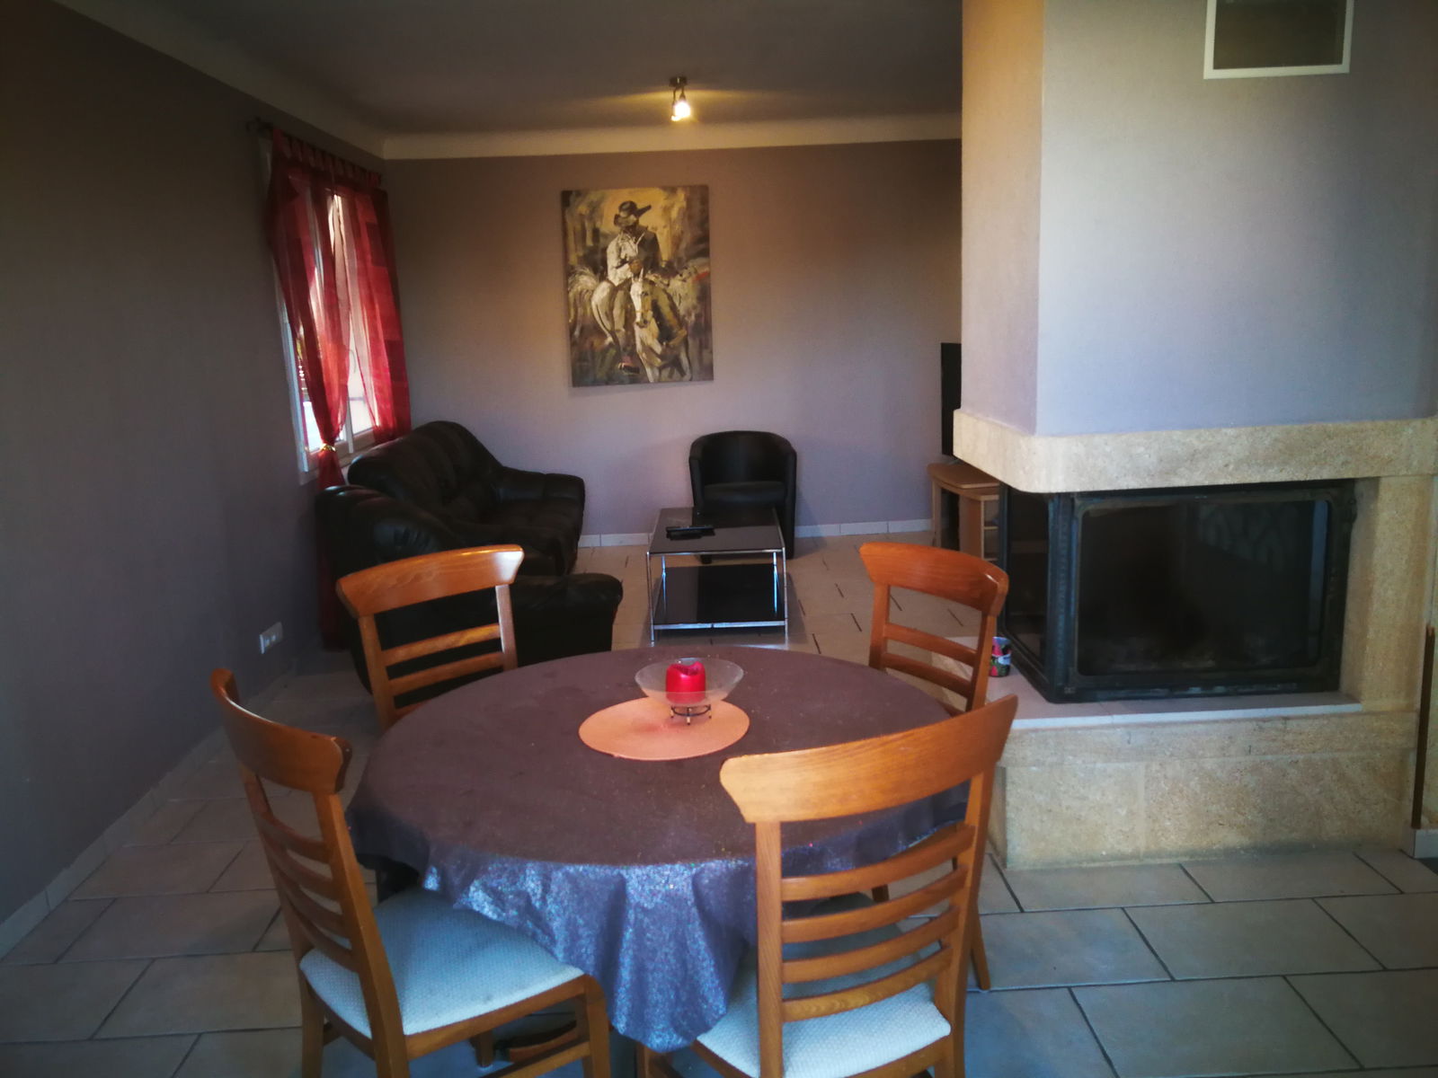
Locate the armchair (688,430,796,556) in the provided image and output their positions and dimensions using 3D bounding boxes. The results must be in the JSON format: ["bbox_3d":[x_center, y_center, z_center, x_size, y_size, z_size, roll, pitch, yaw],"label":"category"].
[{"bbox_3d":[0.143,-0.271,6.816,0.640,0.720,0.580,-3,12,-5],"label":"armchair"}]

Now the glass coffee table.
[{"bbox_3d":[-0.004,0.166,5.419,0.600,0.455,1.050,-2,12,2],"label":"glass coffee table"}]

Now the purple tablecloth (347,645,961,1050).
[{"bbox_3d":[-0.110,0.501,2.170,1.130,0.280,1.130,-3,12,-1],"label":"purple tablecloth"}]

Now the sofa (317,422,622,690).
[{"bbox_3d":[-1.240,-0.052,5.766,1.250,0.920,2.500,-3,12,-1],"label":"sofa"}]

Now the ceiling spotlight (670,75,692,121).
[{"bbox_3d":[-0.186,-2.158,5.514,0.110,0.190,0.150,-3,12,-1],"label":"ceiling spotlight"}]

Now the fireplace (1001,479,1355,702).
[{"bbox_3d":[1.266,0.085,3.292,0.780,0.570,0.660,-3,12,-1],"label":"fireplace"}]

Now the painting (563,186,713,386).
[{"bbox_3d":[-0.500,-1.581,7.052,0.900,1.200,0.030,-3,12,-1],"label":"painting"}]

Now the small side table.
[{"bbox_3d":[1.531,-0.151,6.658,0.480,0.450,1.000,-2,12,-1],"label":"small side table"}]

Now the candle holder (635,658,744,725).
[{"bbox_3d":[-0.054,0.292,2.065,0.200,0.084,0.200,-2,12,-1],"label":"candle holder"}]

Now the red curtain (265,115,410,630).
[{"bbox_3d":[-1.822,-0.770,5.671,0.140,2.200,1.950,-2,12,-1],"label":"red curtain"}]

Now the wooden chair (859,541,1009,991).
[{"bbox_3d":[0.316,0.551,2.510,0.480,0.955,0.465,-10,14,-33],"label":"wooden chair"}]

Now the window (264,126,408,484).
[{"bbox_3d":[-1.907,-1.137,5.632,0.120,1.480,1.680,-2,12,-1],"label":"window"}]

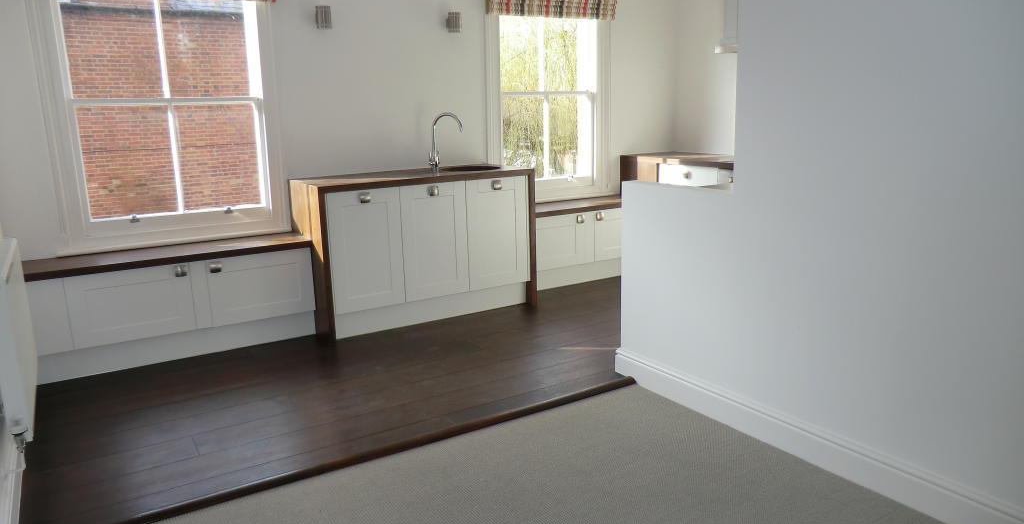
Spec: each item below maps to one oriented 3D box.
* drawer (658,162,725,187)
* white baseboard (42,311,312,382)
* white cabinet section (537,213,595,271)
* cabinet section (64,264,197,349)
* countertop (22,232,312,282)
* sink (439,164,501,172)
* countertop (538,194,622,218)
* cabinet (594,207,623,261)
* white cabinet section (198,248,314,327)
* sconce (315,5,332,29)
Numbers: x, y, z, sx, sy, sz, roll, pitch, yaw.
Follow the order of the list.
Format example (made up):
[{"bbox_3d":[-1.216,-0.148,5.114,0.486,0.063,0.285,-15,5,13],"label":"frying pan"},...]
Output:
[{"bbox_3d":[1.487,-0.651,5.333,0.460,0.166,0.582,-9,15,-31],"label":"drawer"},{"bbox_3d":[-1.882,0.464,4.086,1.484,0.176,0.023,-9,15,-31],"label":"white baseboard"},{"bbox_3d":[0.256,-0.178,5.370,0.623,0.385,0.403,-9,14,-31],"label":"white cabinet section"},{"bbox_3d":[-2.100,0.197,3.918,0.591,0.385,0.403,-9,14,-31],"label":"cabinet section"},{"bbox_3d":[-1.925,-0.047,4.023,1.484,0.039,0.388,-9,15,-31],"label":"countertop"},{"bbox_3d":[-0.272,-0.552,4.886,0.418,0.169,0.418,-9,15,-31],"label":"sink"},{"bbox_3d":[0.458,-0.423,5.460,1.197,0.039,0.388,-9,15,-31],"label":"countertop"},{"bbox_3d":[0.746,-0.259,5.702,0.485,0.395,0.350,-9,15,-31],"label":"cabinet"},{"bbox_3d":[-1.551,0.110,4.256,0.609,0.385,0.403,-9,14,-31],"label":"white cabinet section"},{"bbox_3d":[-1.159,-1.499,4.370,0.091,0.138,0.104,-9,15,-31],"label":"sconce"}]

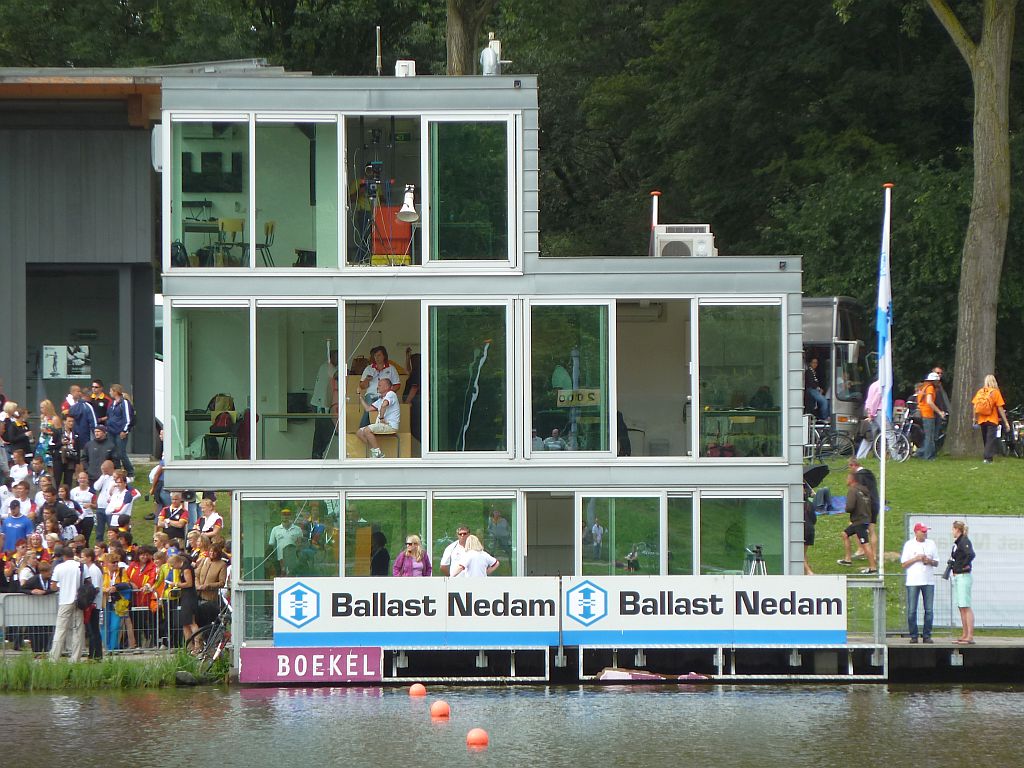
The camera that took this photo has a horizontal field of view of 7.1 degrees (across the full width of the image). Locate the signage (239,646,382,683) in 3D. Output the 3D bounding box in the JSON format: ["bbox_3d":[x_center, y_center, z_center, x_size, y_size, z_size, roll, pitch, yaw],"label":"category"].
[{"bbox_3d":[-2.984,4.176,122.200,2.120,0.520,0.050,0,-1,0],"label":"signage"}]

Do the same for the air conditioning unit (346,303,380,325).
[{"bbox_3d":[-2.537,-1.113,128.000,0.830,0.290,0.210,0,-1,0],"label":"air conditioning unit"}]

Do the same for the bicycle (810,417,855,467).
[{"bbox_3d":[5.834,1.145,161.000,1.800,1.080,0.600,0,-1,0],"label":"bicycle"}]

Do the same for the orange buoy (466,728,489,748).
[{"bbox_3d":[-0.371,3.845,89.000,0.235,0.235,0.235,0,-1,0],"label":"orange buoy"}]

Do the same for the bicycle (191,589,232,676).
[{"bbox_3d":[-4.186,3.667,118.500,0.480,1.020,1.680,13,7,34],"label":"bicycle"}]

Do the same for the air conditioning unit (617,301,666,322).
[{"bbox_3d":[1.883,-1.121,128.000,0.850,0.290,0.210,0,-1,0],"label":"air conditioning unit"}]

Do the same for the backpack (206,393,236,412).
[{"bbox_3d":[-4.334,0.291,122.700,0.420,0.330,0.220,0,-1,0],"label":"backpack"}]

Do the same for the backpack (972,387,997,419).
[{"bbox_3d":[9.107,0.357,158.500,0.370,0.540,0.220,-1,-1,14],"label":"backpack"}]

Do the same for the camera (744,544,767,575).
[{"bbox_3d":[3.687,3.161,123.500,0.750,1.500,0.750,0,-1,-18],"label":"camera"}]

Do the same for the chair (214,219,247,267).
[{"bbox_3d":[-4.178,-2.063,122.500,0.420,0.800,0.500,0,-1,9],"label":"chair"}]

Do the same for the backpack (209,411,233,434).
[{"bbox_3d":[-4.320,0.571,122.000,0.350,0.360,0.220,0,-1,6],"label":"backpack"}]

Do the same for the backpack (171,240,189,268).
[{"bbox_3d":[-5.059,-1.930,125.300,0.320,0.480,0.240,0,-1,0],"label":"backpack"}]

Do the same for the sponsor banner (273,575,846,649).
[{"bbox_3d":[0.686,3.251,117.500,8.200,1.000,0.050,0,-1,-1],"label":"sponsor banner"}]

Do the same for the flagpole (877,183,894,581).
[{"bbox_3d":[5.558,-0.022,122.700,0.220,5.950,0.200,1,-1,0],"label":"flagpole"}]

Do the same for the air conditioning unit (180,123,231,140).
[{"bbox_3d":[-4.617,-3.841,124.500,0.800,0.290,0.220,0,-1,-2],"label":"air conditioning unit"}]

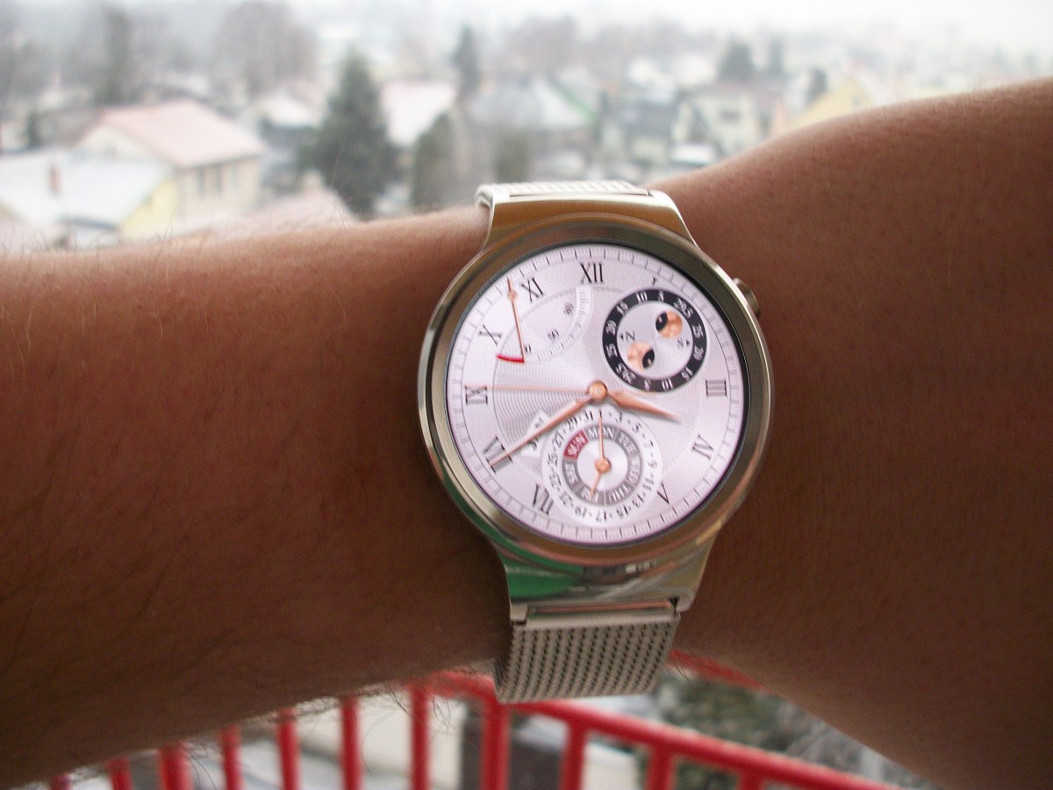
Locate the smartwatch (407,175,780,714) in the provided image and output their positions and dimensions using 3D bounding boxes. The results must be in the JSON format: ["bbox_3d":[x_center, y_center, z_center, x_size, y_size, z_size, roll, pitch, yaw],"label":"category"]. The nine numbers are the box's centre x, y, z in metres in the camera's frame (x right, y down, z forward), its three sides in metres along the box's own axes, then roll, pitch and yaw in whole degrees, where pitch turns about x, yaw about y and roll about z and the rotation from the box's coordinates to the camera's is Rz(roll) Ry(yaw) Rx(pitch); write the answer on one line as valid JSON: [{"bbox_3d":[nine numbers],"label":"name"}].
[{"bbox_3d":[0.006,0.005,0.150,0.043,0.070,0.055,-2,-8,-6],"label":"smartwatch"}]

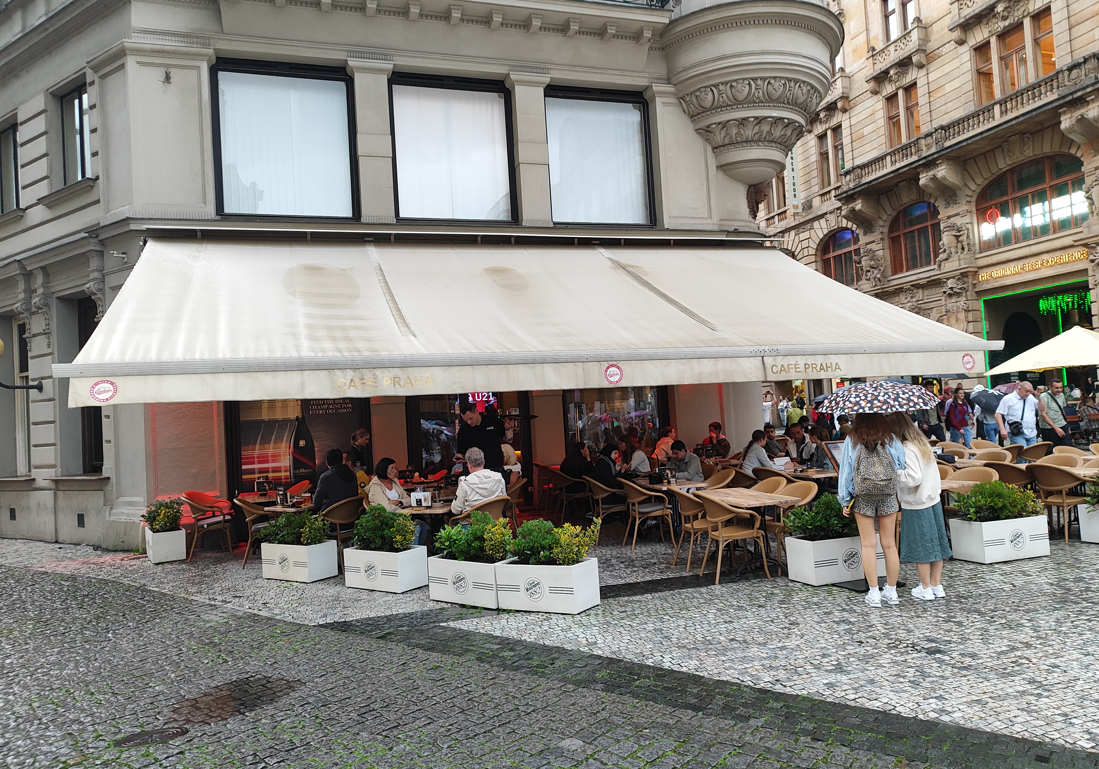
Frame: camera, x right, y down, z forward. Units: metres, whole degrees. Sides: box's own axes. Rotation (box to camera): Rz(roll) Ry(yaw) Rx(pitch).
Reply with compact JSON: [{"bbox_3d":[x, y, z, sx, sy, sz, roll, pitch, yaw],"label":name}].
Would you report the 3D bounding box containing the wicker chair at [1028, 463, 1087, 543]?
[{"bbox_3d":[5.536,1.247,8.268,0.610,0.850,0.580,-3,-2,-18],"label":"wicker chair"}]

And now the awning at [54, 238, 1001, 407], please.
[{"bbox_3d":[0.102,-1.164,10.327,10.794,2.464,4.343,-3,-2,-18],"label":"awning"}]

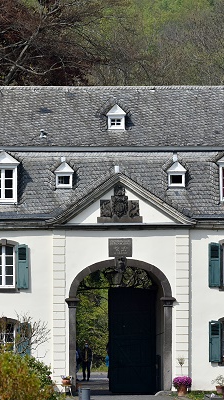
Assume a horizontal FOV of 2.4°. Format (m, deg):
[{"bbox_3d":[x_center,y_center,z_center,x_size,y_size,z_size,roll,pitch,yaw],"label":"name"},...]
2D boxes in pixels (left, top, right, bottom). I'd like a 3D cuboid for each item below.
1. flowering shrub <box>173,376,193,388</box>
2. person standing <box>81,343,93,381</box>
[{"bbox_3d":[2.978,7.684,220.800,0.782,0.488,0.750,0,-1,-3],"label":"flowering shrub"},{"bbox_3d":[-1.119,7.251,236.000,0.520,1.760,0.340,0,-1,-2],"label":"person standing"}]

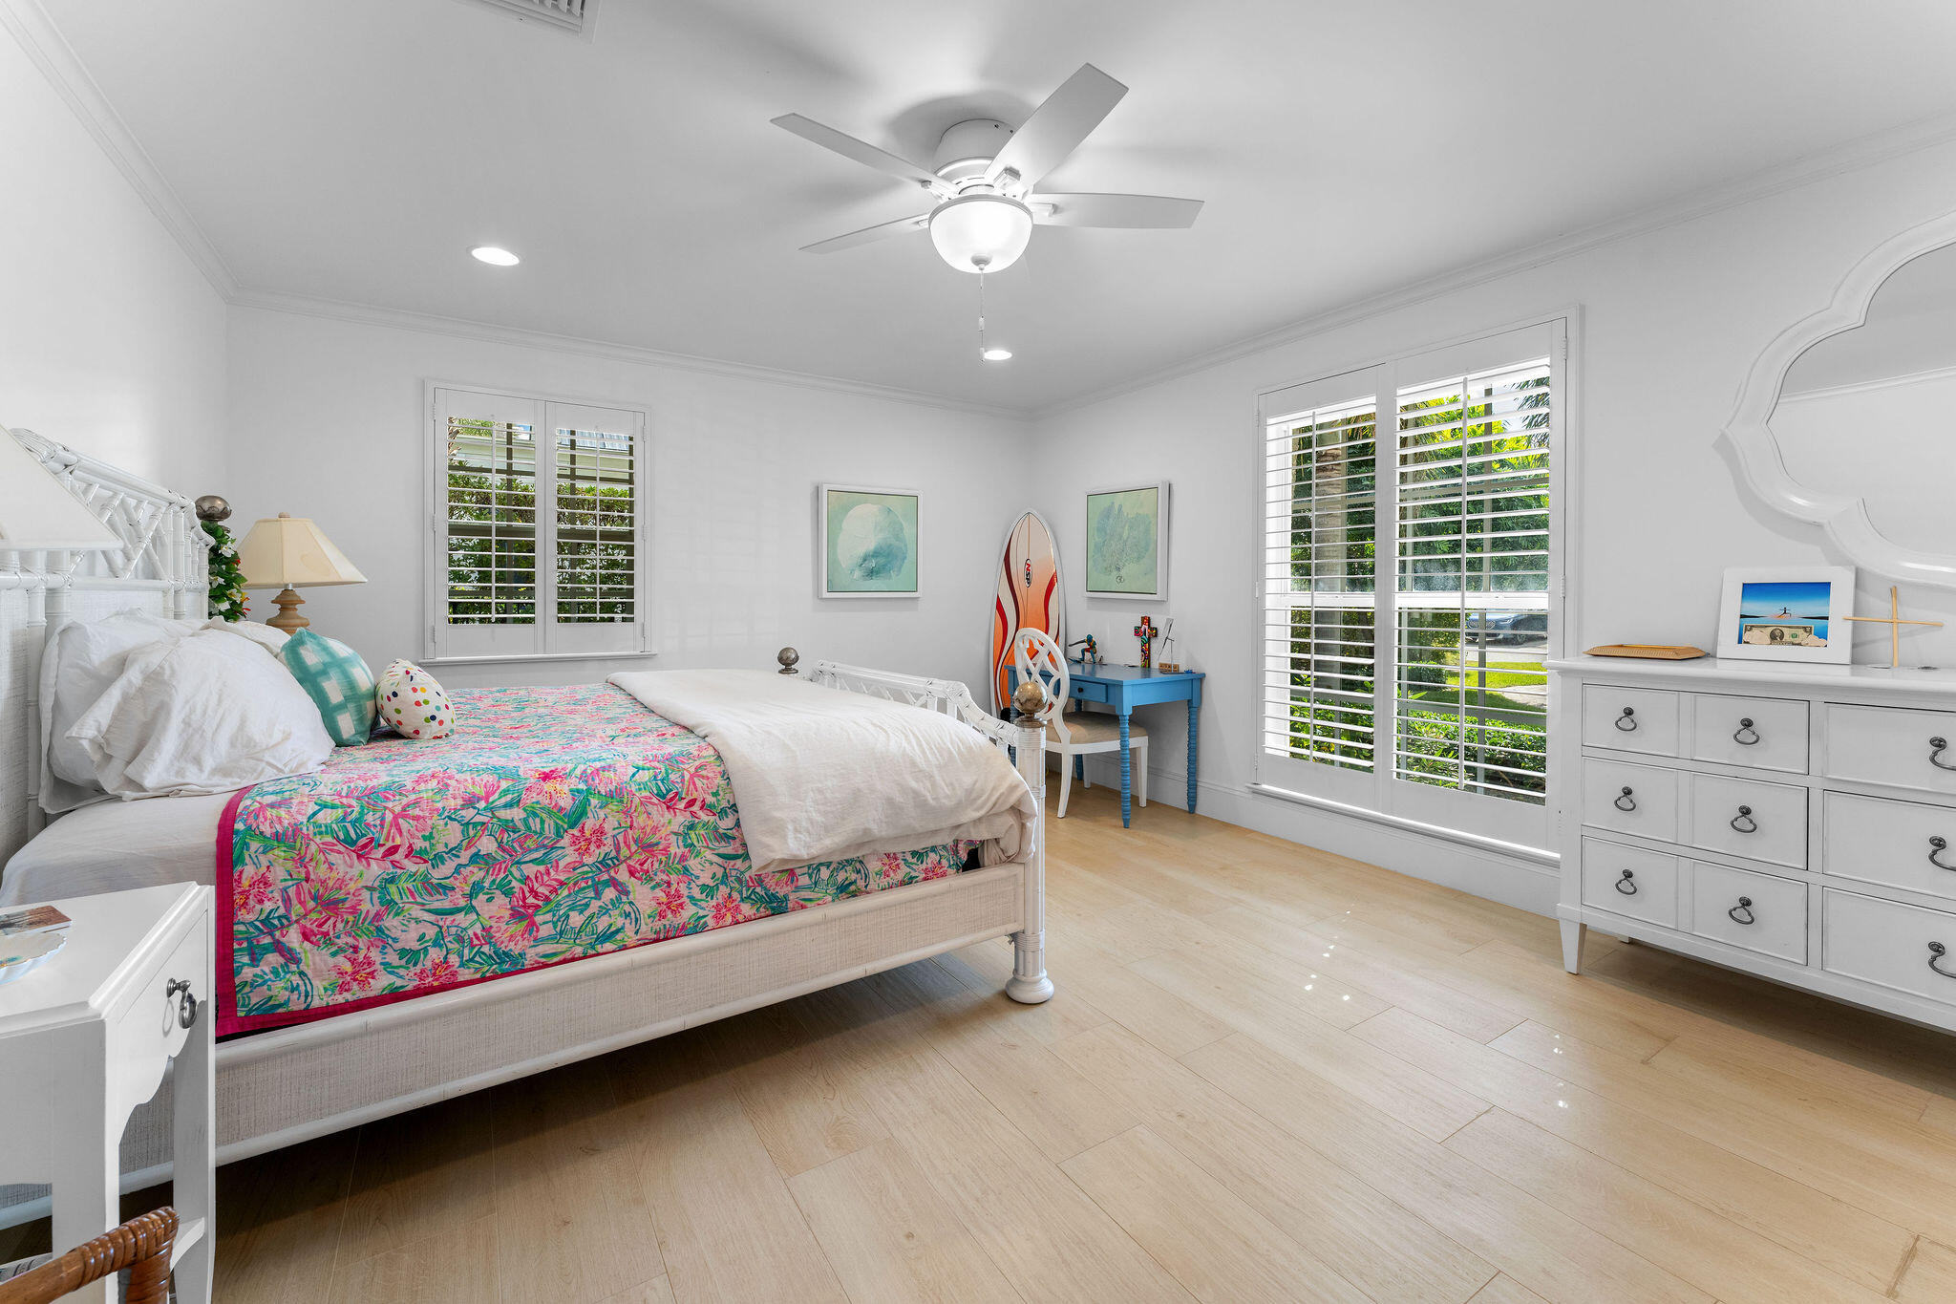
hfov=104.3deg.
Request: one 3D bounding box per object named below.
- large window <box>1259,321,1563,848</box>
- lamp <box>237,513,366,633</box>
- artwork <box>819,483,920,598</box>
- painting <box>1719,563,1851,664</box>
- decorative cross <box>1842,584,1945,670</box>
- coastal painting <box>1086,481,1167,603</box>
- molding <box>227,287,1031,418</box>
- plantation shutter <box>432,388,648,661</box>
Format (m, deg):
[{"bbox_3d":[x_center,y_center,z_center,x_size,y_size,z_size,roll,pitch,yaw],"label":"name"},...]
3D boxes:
[{"bbox_3d":[1.834,-0.274,3.371,0.090,1.977,1.314,-1,3,-34],"label":"large window"},{"bbox_3d":[-2.905,-0.184,3.217,0.470,0.800,0.470,-1,3,-34],"label":"lamp"},{"bbox_3d":[-0.679,-0.690,4.847,0.680,0.694,0.045,-1,3,-30],"label":"artwork"},{"bbox_3d":[2.474,-0.114,2.333,0.022,0.288,0.280,7,-2,-37],"label":"painting"},{"bbox_3d":[2.571,-0.069,2.140,0.020,0.231,0.182,-1,3,-34],"label":"decorative cross"},{"bbox_3d":[0.858,-0.636,4.484,0.045,0.635,0.650,-3,5,-34],"label":"coastal painting"},{"bbox_3d":[-1.439,-1.620,4.354,4.211,0.080,0.055,-1,3,-30],"label":"molding"},{"bbox_3d":[-2.258,-0.639,3.969,0.995,1.341,0.090,-1,3,-30],"label":"plantation shutter"}]

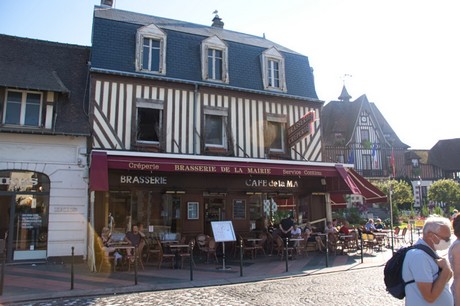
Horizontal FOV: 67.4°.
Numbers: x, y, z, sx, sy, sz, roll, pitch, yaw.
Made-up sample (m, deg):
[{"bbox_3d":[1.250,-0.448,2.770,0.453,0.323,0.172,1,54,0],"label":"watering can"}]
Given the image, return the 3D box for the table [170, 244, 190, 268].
[{"bbox_3d":[-1.620,3.324,11.091,0.600,0.740,0.600,3,-10,-18],"label":"table"}]

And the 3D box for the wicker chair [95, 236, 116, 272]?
[{"bbox_3d":[-3.826,3.195,10.726,0.580,0.920,0.500,3,-10,-18],"label":"wicker chair"}]

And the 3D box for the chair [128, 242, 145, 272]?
[{"bbox_3d":[-2.862,3.198,10.718,0.540,0.890,0.470,3,-10,-18],"label":"chair"}]

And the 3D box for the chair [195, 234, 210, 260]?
[{"bbox_3d":[-1.017,3.518,12.761,0.550,0.910,0.480,-5,-11,25],"label":"chair"}]

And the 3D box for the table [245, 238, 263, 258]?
[{"bbox_3d":[0.900,3.652,13.161,0.600,0.740,0.600,3,-10,-20],"label":"table"}]

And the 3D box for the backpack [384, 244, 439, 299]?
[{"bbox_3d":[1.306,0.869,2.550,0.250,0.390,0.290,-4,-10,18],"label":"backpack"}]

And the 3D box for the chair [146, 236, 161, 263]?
[{"bbox_3d":[-2.773,3.520,12.597,0.540,0.890,0.470,3,-10,-20],"label":"chair"}]

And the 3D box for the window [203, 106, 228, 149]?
[{"bbox_3d":[-0.611,-1.102,15.229,1.102,1.857,0.200,3,-11,-22],"label":"window"}]

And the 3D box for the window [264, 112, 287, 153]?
[{"bbox_3d":[2.231,-0.940,16.389,1.095,1.855,0.200,3,-11,-22],"label":"window"}]

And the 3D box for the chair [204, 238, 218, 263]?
[{"bbox_3d":[-0.636,3.465,12.330,0.450,0.860,0.520,1,-10,-10],"label":"chair"}]

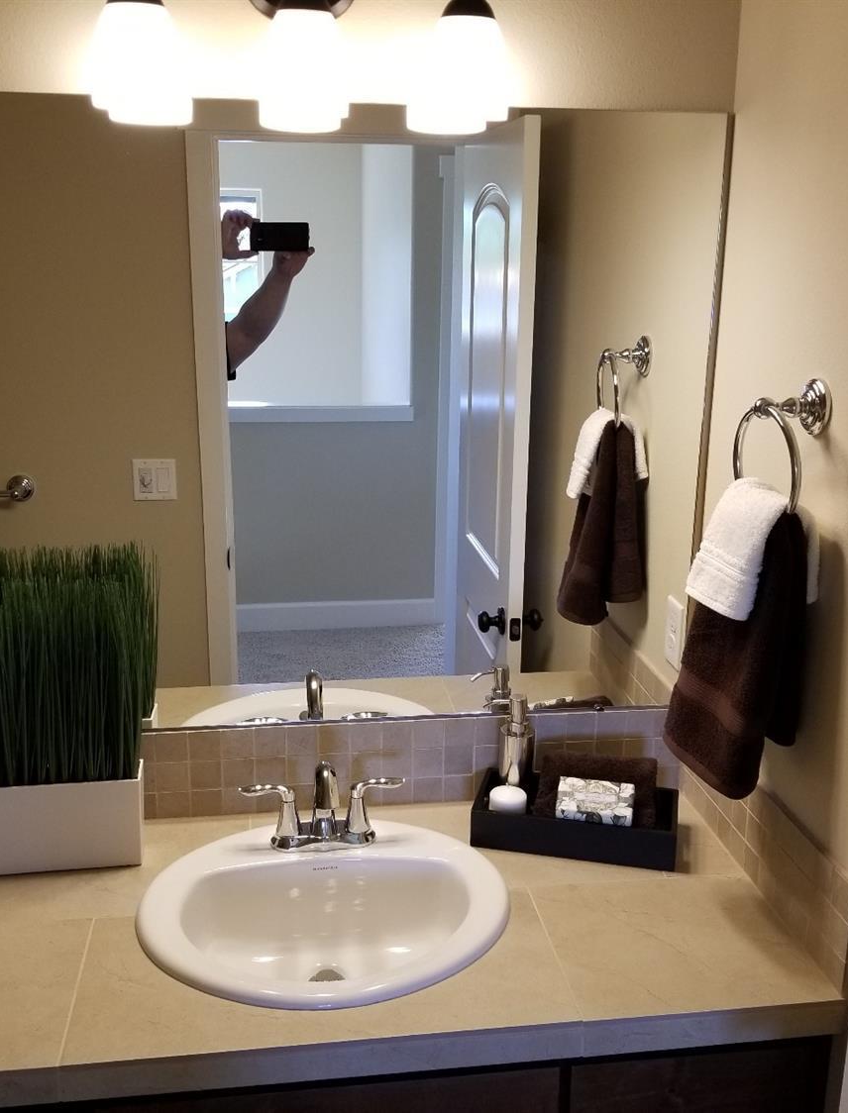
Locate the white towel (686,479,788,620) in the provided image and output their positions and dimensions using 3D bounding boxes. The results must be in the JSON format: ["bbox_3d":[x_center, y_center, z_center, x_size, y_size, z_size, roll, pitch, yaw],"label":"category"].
[{"bbox_3d":[0.407,-0.012,1.439,0.079,0.187,0.140,-1,16,-8],"label":"white towel"}]

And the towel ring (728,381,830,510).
[{"bbox_3d":[0.457,-0.129,1.419,0.083,0.193,0.166,-1,16,-8],"label":"towel ring"}]

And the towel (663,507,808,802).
[{"bbox_3d":[0.432,0.115,1.496,0.120,0.372,0.198,-1,16,-8],"label":"towel"}]

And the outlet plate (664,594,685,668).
[{"bbox_3d":[0.436,0.131,1.938,0.007,0.115,0.073,-1,16,-8],"label":"outlet plate"}]

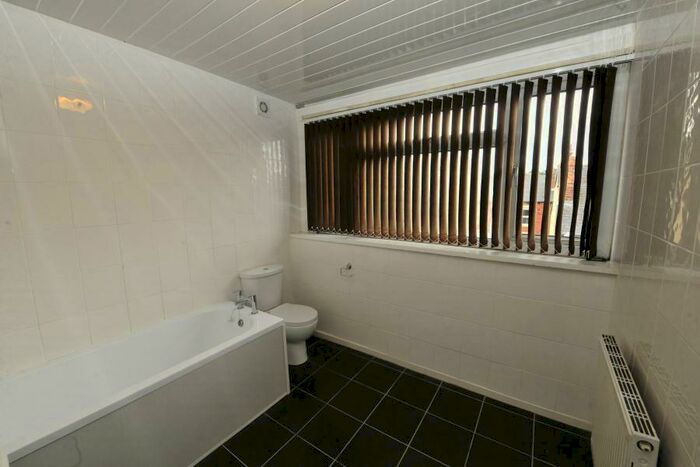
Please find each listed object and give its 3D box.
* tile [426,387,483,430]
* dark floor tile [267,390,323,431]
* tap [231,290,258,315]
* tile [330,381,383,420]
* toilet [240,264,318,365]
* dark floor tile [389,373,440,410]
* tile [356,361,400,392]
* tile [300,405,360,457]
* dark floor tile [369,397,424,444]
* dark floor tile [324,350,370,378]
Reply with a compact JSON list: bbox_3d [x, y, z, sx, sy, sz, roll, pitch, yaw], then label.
[{"bbox_3d":[0.727,1.207,1.876,0.299,0.012,0.299,4,10,34],"label":"tile"},{"bbox_3d":[-0.365,1.228,1.898,0.299,0.012,0.299,4,10,34],"label":"dark floor tile"},{"bbox_3d":[-0.834,0.539,2.089,0.248,0.148,0.133,4,10,34],"label":"tap"},{"bbox_3d":[0.057,1.208,1.972,0.299,0.012,0.299,4,10,34],"label":"tile"},{"bbox_3d":[-0.591,0.753,2.508,0.660,0.767,0.388,4,10,34],"label":"toilet"},{"bbox_3d":[0.478,1.188,2.047,0.299,0.012,0.299,4,10,34],"label":"dark floor tile"},{"bbox_3d":[0.229,1.169,2.219,0.299,0.012,0.299,4,10,34],"label":"tile"},{"bbox_3d":[-0.116,1.246,1.726,0.299,0.012,0.299,4,10,34],"label":"tile"},{"bbox_3d":[0.306,1.226,1.801,0.299,0.012,0.299,4,10,34],"label":"dark floor tile"},{"bbox_3d":[-0.020,1.150,2.390,0.299,0.012,0.299,4,10,34],"label":"dark floor tile"}]

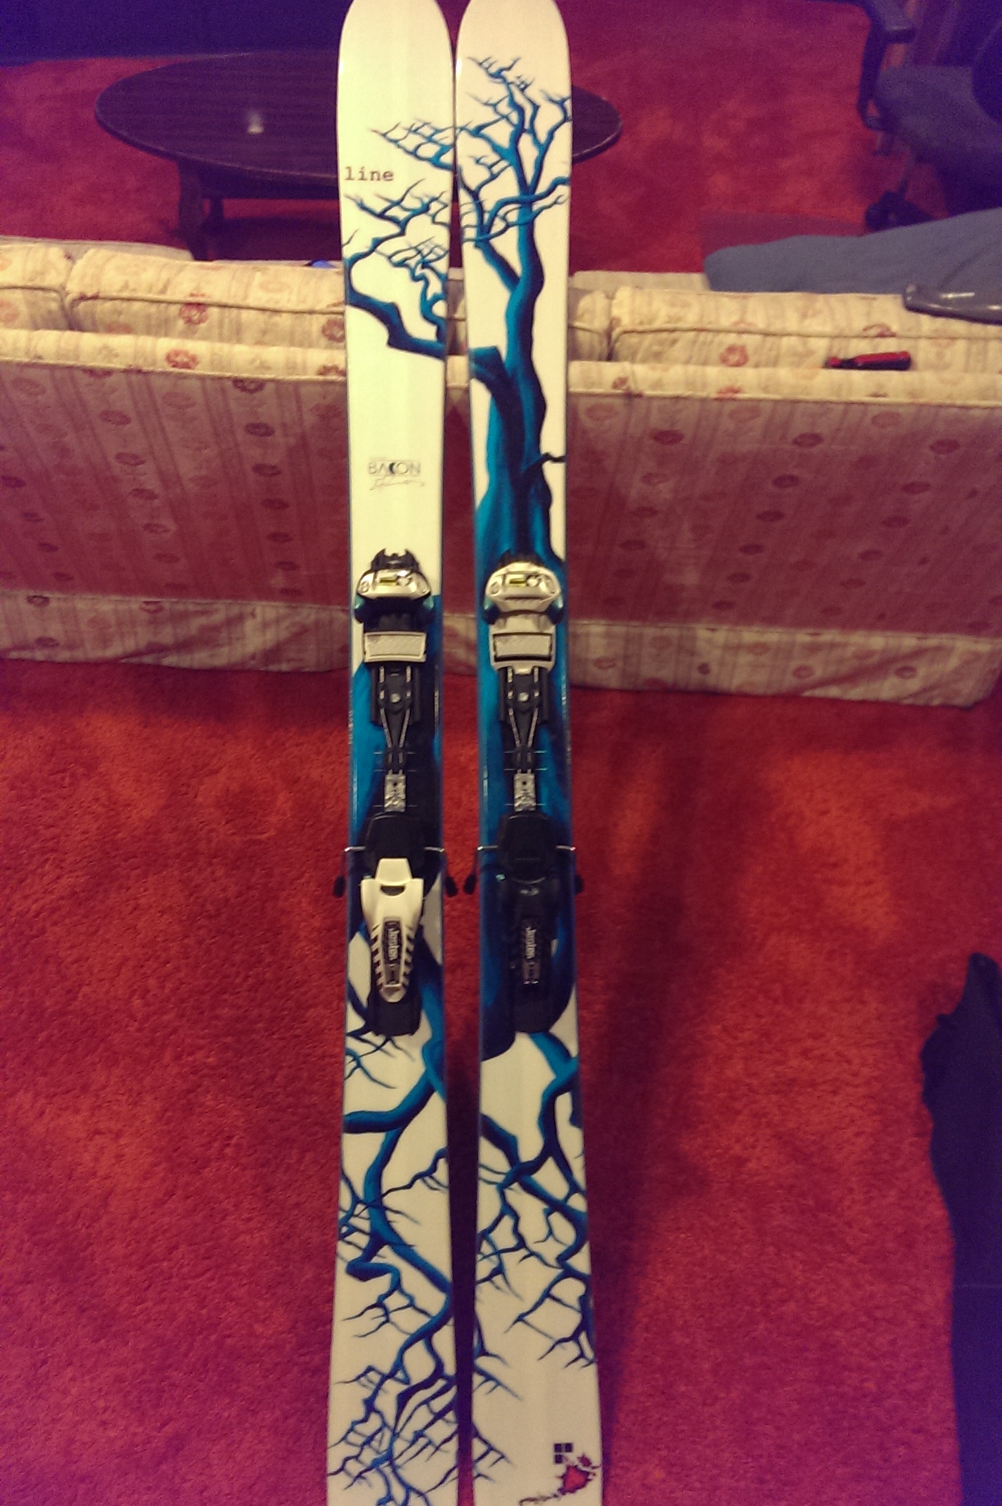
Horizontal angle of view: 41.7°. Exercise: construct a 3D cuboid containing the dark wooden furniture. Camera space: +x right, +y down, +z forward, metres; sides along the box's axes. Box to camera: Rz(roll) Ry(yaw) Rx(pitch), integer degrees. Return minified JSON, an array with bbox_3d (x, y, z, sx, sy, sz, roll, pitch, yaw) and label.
[{"bbox_3d":[-0.318,-1.286,3.048,1.147,0.400,0.664,-2,49,-7],"label":"dark wooden furniture"}]

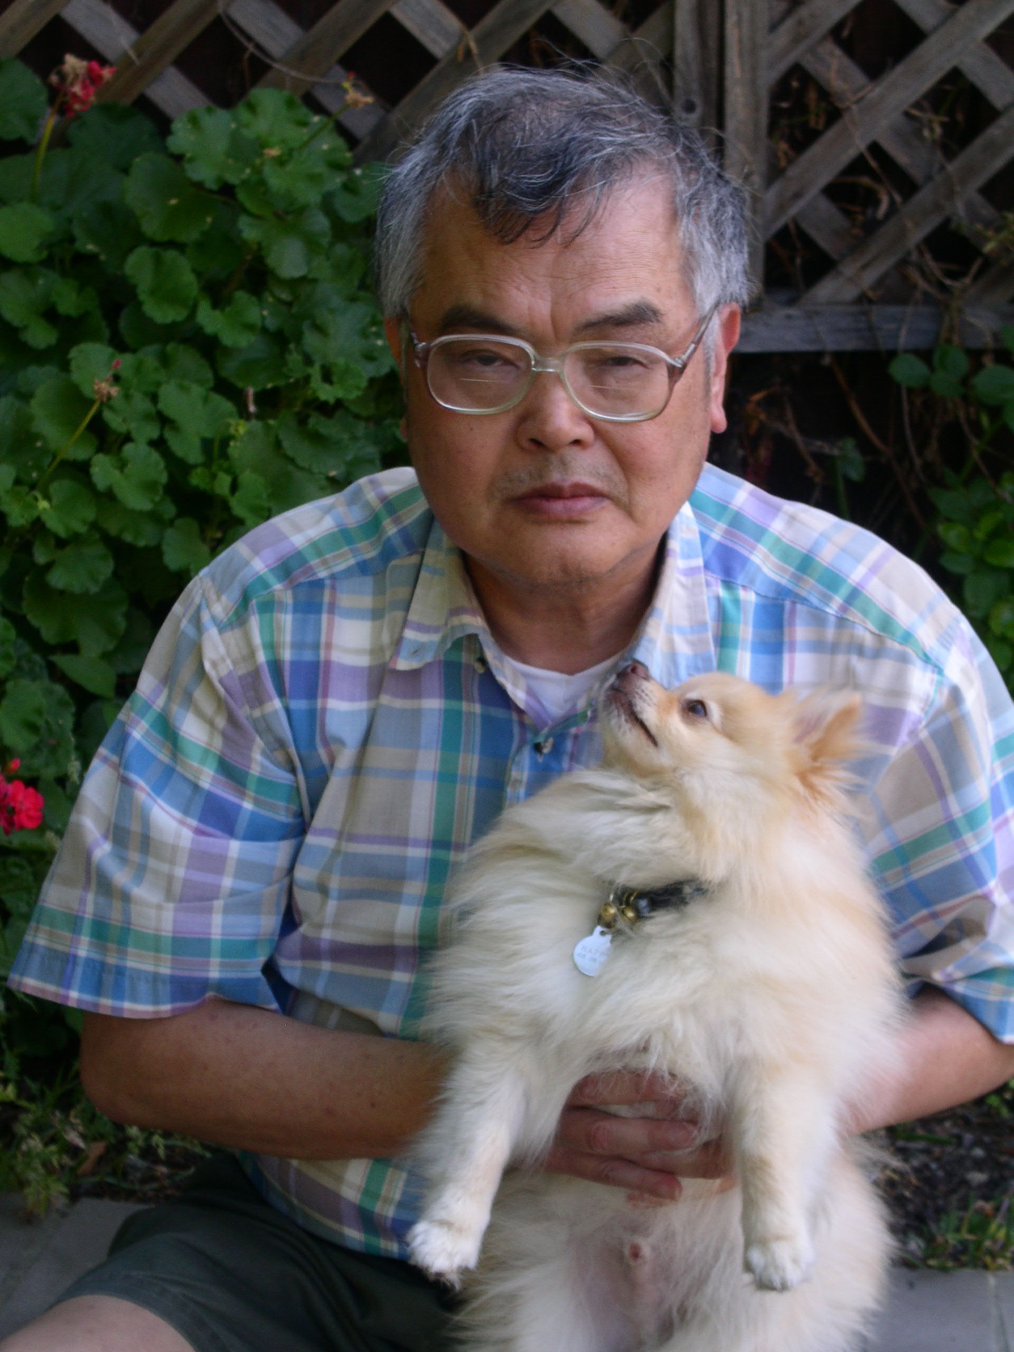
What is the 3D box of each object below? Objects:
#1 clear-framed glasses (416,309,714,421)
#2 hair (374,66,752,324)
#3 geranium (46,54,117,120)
[{"bbox_3d":[0.026,-0.171,1.616,0.141,0.050,0.143,3,22,4],"label":"clear-framed glasses"},{"bbox_3d":[0.031,-0.226,1.645,0.185,0.162,0.205,3,22,4],"label":"hair"},{"bbox_3d":[-0.332,-0.460,2.500,0.050,0.048,0.048,1,18,0],"label":"geranium"}]

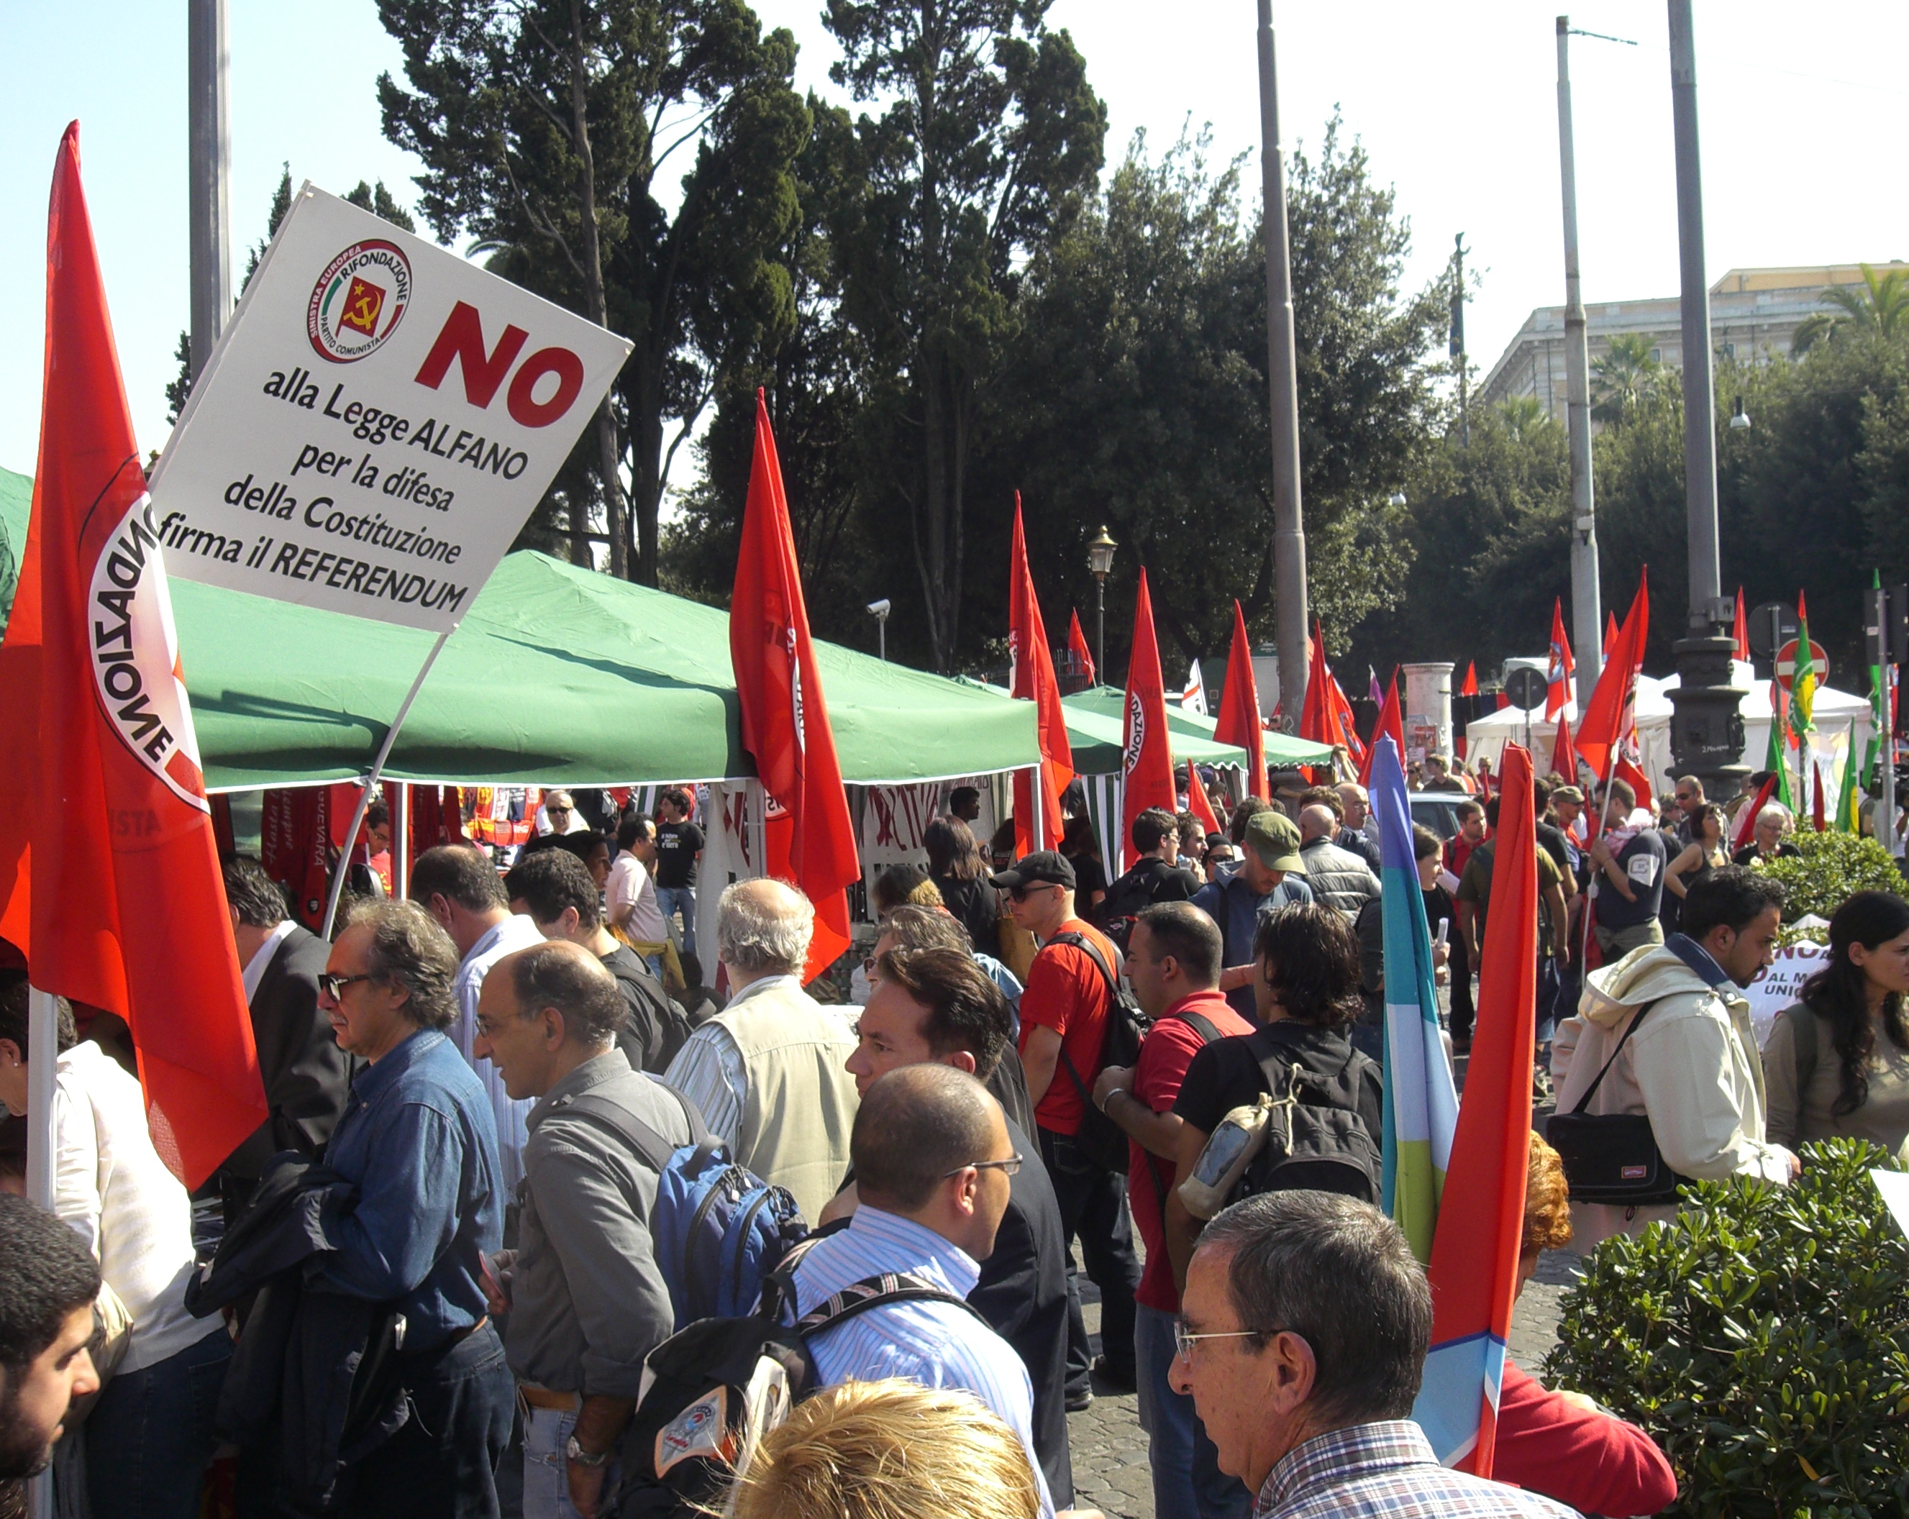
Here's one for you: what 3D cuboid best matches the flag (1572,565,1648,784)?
[{"bbox_3d":[3.308,-0.426,11.200,0.360,1.040,0.330,-2,0,0],"label":"flag"}]

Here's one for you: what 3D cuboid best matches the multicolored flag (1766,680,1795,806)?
[{"bbox_3d":[7.423,-0.135,20.000,0.270,1.200,0.220,-1,0,0],"label":"multicolored flag"}]

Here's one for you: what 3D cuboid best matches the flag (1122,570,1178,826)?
[{"bbox_3d":[1.055,-0.209,12.000,0.340,1.620,0.220,-2,-1,0],"label":"flag"}]

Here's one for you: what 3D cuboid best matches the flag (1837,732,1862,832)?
[{"bbox_3d":[8.049,0.206,20.000,0.250,1.050,0.200,-1,0,0],"label":"flag"}]

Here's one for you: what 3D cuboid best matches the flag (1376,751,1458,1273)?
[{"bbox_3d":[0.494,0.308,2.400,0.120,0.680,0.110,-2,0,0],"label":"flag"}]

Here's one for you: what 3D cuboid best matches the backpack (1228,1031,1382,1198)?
[{"bbox_3d":[0.688,0.758,4.250,0.330,0.460,0.220,-1,0,-14],"label":"backpack"}]

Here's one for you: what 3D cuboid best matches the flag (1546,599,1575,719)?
[{"bbox_3d":[5.860,-0.972,21.500,0.280,1.160,0.250,-2,0,0],"label":"flag"}]

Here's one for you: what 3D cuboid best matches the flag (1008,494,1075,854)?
[{"bbox_3d":[0.355,-0.330,9.000,0.280,1.480,0.200,-2,-1,0],"label":"flag"}]

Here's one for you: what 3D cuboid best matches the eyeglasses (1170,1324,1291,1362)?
[{"bbox_3d":[0.235,0.481,1.830,0.135,0.042,0.138,-2,-1,6],"label":"eyeglasses"}]

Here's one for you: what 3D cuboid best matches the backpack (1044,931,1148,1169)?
[{"bbox_3d":[0.464,0.930,7.120,0.220,0.720,0.310,-2,-2,32],"label":"backpack"}]

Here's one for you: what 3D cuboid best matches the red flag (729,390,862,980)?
[{"bbox_3d":[-0.472,-0.221,6.600,0.370,1.710,0.280,-2,0,0],"label":"red flag"}]

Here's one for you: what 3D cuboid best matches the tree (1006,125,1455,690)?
[{"bbox_3d":[4.665,-5.666,38.000,7.500,10.800,7.200,-2,-1,0],"label":"tree"}]

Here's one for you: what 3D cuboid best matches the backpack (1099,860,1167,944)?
[{"bbox_3d":[0.769,0.639,9.600,0.210,0.450,0.310,0,-2,-37],"label":"backpack"}]

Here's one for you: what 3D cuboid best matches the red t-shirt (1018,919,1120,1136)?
[{"bbox_3d":[0.364,0.850,7.050,0.330,0.690,0.480,-1,0,38],"label":"red t-shirt"}]

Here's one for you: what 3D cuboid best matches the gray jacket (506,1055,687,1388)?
[{"bbox_3d":[-0.538,0.697,3.350,0.290,0.540,0.480,-2,-1,6],"label":"gray jacket"}]

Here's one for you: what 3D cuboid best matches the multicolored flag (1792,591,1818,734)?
[{"bbox_3d":[7.651,-0.868,20.000,0.210,1.270,0.200,-2,0,0],"label":"multicolored flag"}]

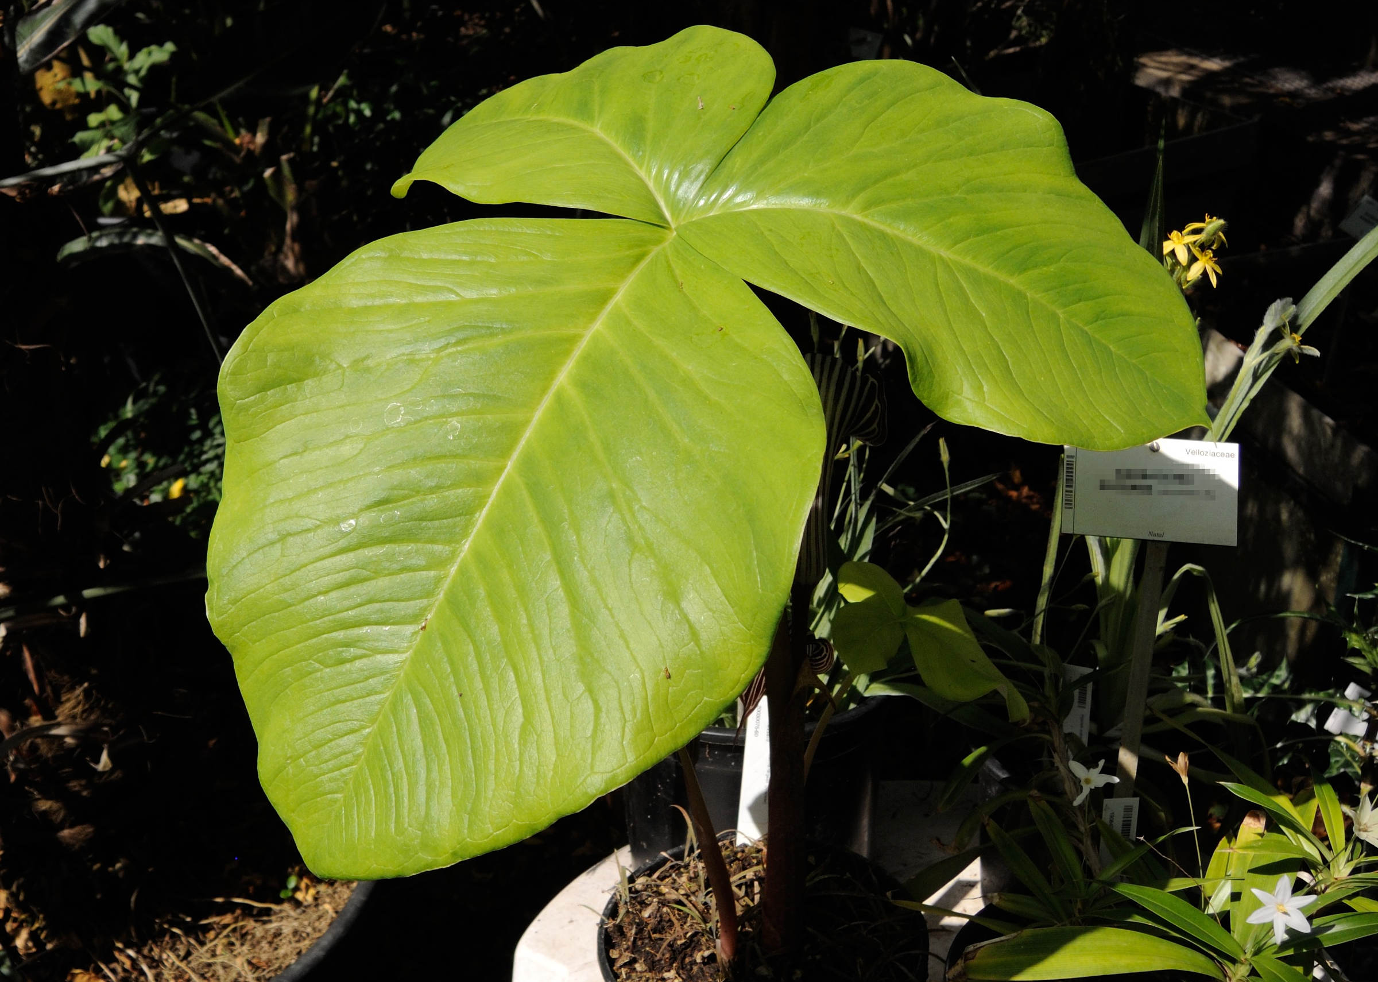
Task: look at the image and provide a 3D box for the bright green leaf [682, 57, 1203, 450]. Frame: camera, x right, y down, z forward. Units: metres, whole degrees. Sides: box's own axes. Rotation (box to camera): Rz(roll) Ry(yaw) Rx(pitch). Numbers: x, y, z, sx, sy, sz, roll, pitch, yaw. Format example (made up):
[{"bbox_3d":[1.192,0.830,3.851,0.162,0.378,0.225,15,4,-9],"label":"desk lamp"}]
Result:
[{"bbox_3d":[0.116,-0.108,0.450,0.216,0.045,0.167,24,66,16],"label":"bright green leaf"}]

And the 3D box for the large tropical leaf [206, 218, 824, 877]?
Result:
[{"bbox_3d":[-0.067,0.006,0.406,0.227,0.275,0.045,27,-20,-2],"label":"large tropical leaf"}]

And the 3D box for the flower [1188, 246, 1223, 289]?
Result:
[{"bbox_3d":[0.359,-0.156,0.775,0.027,0.030,0.015,0,-14,3],"label":"flower"}]

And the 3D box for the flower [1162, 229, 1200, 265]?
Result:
[{"bbox_3d":[0.345,-0.171,0.780,0.028,0.027,0.015,6,-16,20],"label":"flower"}]

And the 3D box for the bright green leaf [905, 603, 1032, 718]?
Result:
[{"bbox_3d":[0.152,0.091,0.605,0.096,0.024,0.056,41,63,11],"label":"bright green leaf"}]

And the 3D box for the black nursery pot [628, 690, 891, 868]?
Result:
[{"bbox_3d":[0.047,0.204,0.787,0.184,0.172,0.184,-1,18,0],"label":"black nursery pot"}]

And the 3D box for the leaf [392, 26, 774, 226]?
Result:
[{"bbox_3d":[-0.047,-0.177,0.525,0.176,0.045,0.125,17,65,34],"label":"leaf"}]

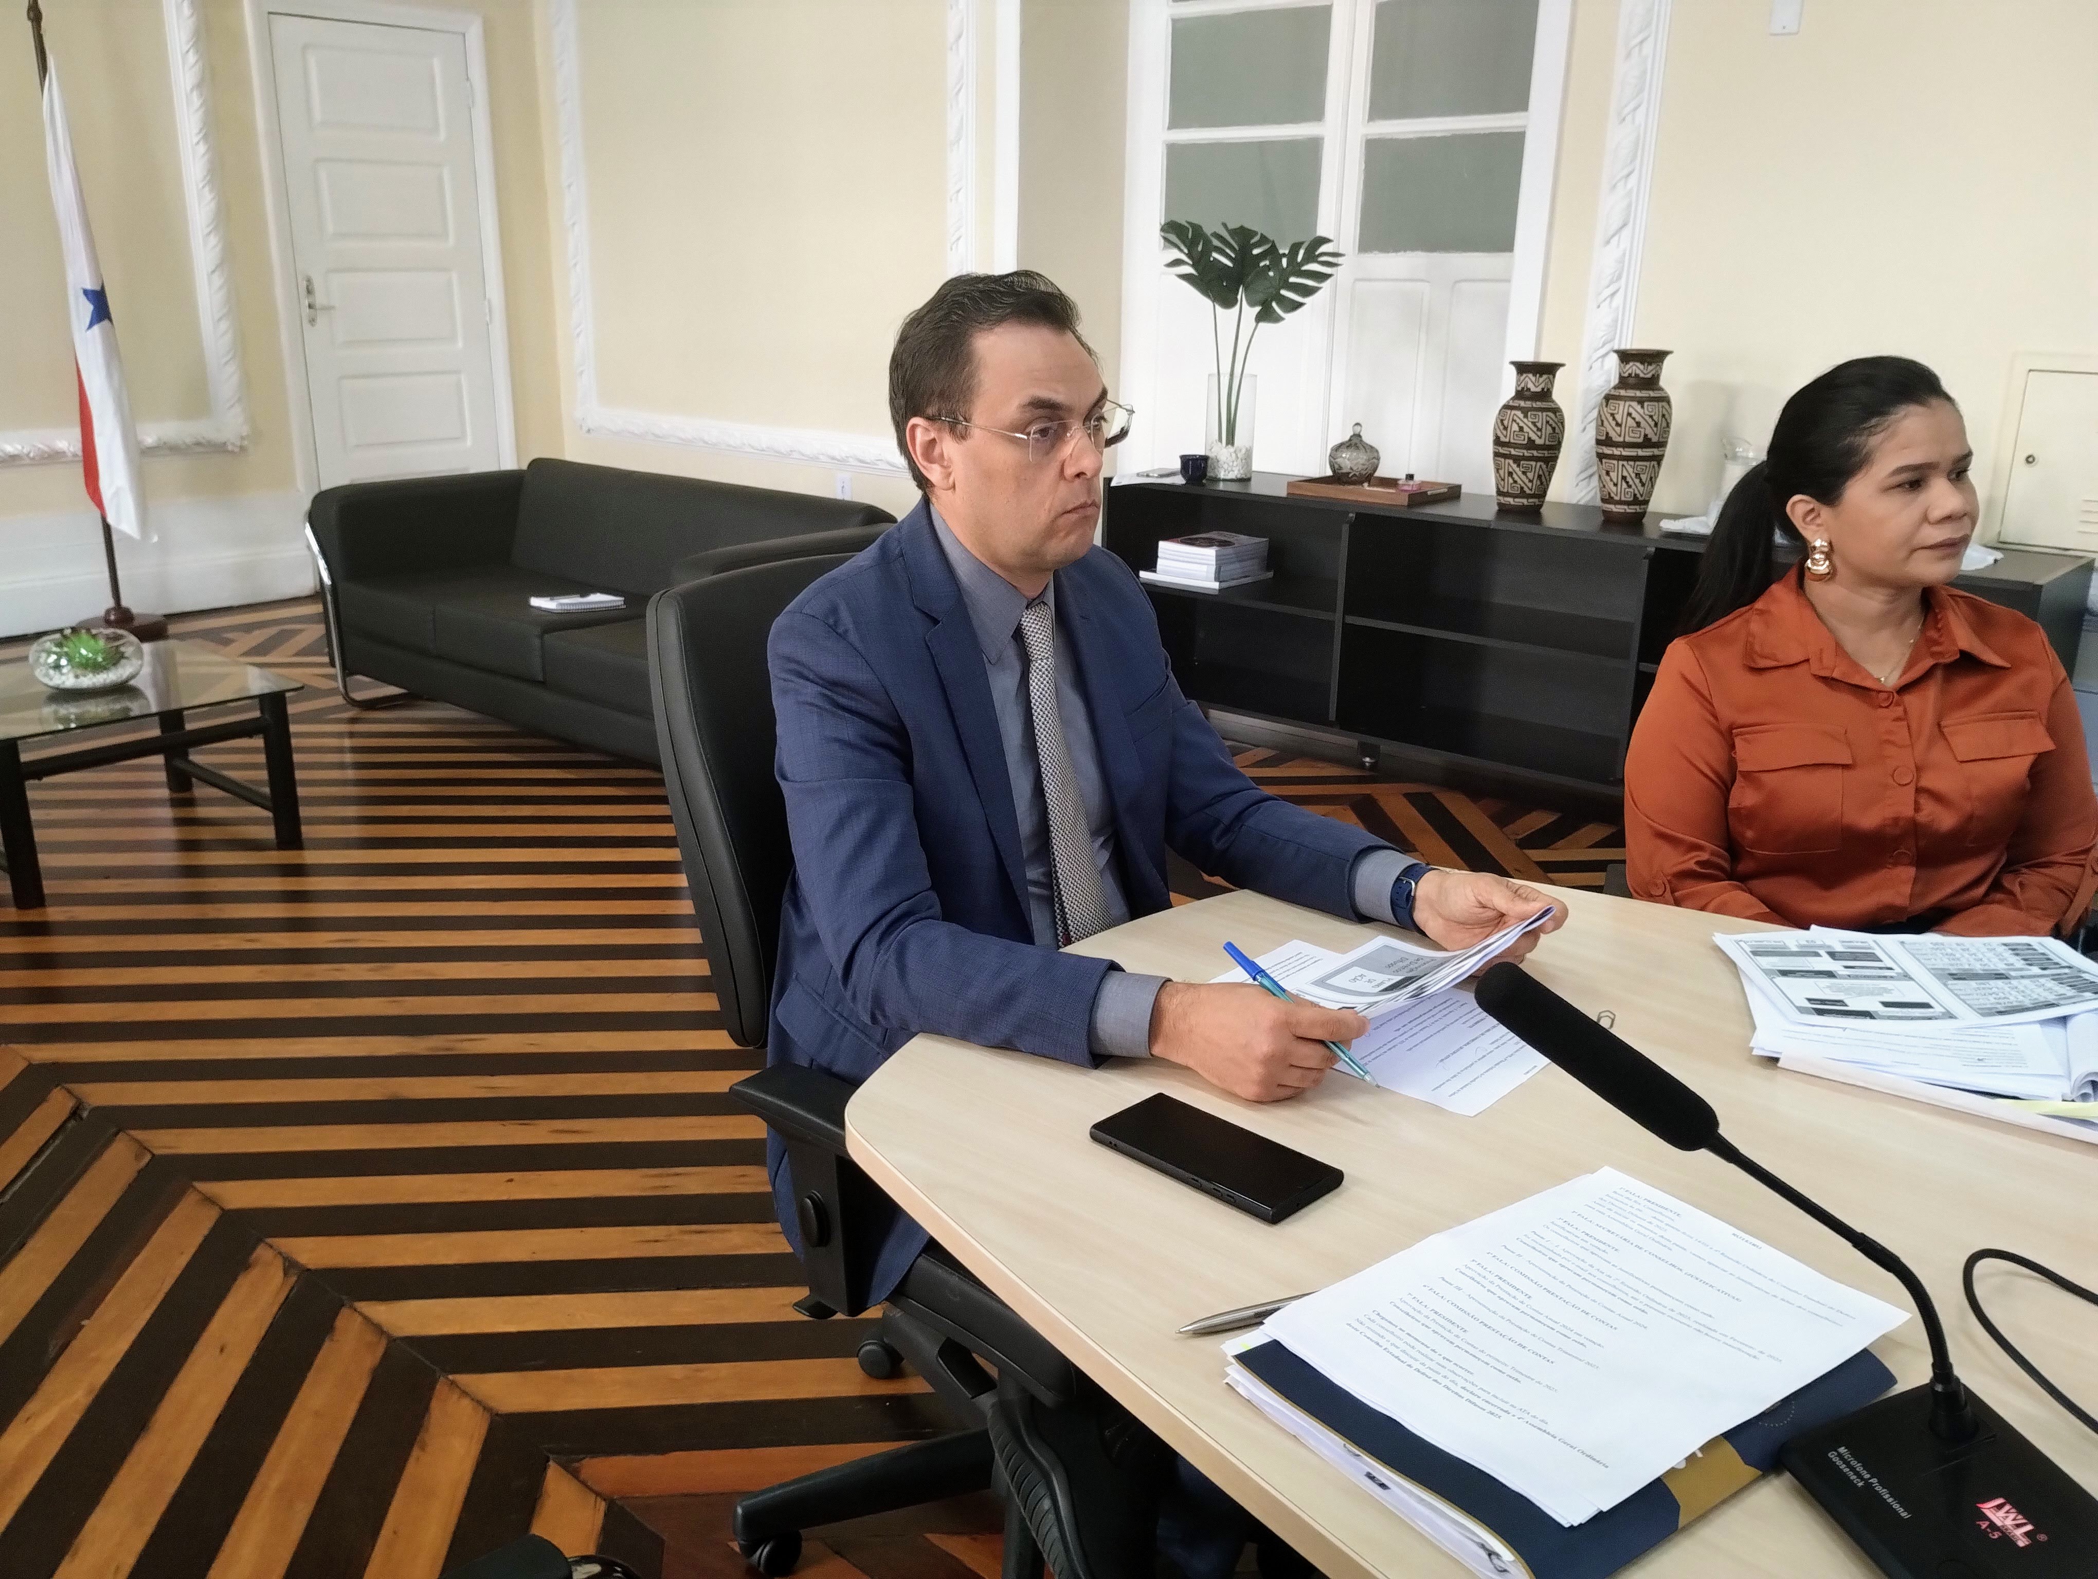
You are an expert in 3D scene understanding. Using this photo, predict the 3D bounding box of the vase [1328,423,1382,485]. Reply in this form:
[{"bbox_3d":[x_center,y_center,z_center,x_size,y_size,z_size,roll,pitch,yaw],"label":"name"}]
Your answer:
[{"bbox_3d":[0.886,-0.969,4.892,0.156,0.163,0.156,1,18,0],"label":"vase"}]

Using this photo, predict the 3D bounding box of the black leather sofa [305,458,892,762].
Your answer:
[{"bbox_3d":[-1.237,-0.506,4.796,1.720,0.710,0.770,15,22,36],"label":"black leather sofa"}]

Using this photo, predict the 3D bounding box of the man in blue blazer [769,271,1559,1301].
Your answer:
[{"bbox_3d":[0.045,0.232,1.526,0.530,1.330,0.660,-15,24,-42],"label":"man in blue blazer"}]

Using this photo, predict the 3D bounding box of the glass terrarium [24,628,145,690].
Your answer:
[{"bbox_3d":[-2.143,-0.286,3.779,0.228,0.128,0.228,1,18,0],"label":"glass terrarium"}]

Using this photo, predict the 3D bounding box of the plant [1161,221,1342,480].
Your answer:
[{"bbox_3d":[0.567,-1.265,4.916,0.520,0.719,0.380,1,18,0],"label":"plant"}]

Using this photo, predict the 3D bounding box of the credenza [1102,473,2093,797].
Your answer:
[{"bbox_3d":[1.256,-0.371,4.534,2.418,0.722,0.485,14,22,36],"label":"credenza"}]

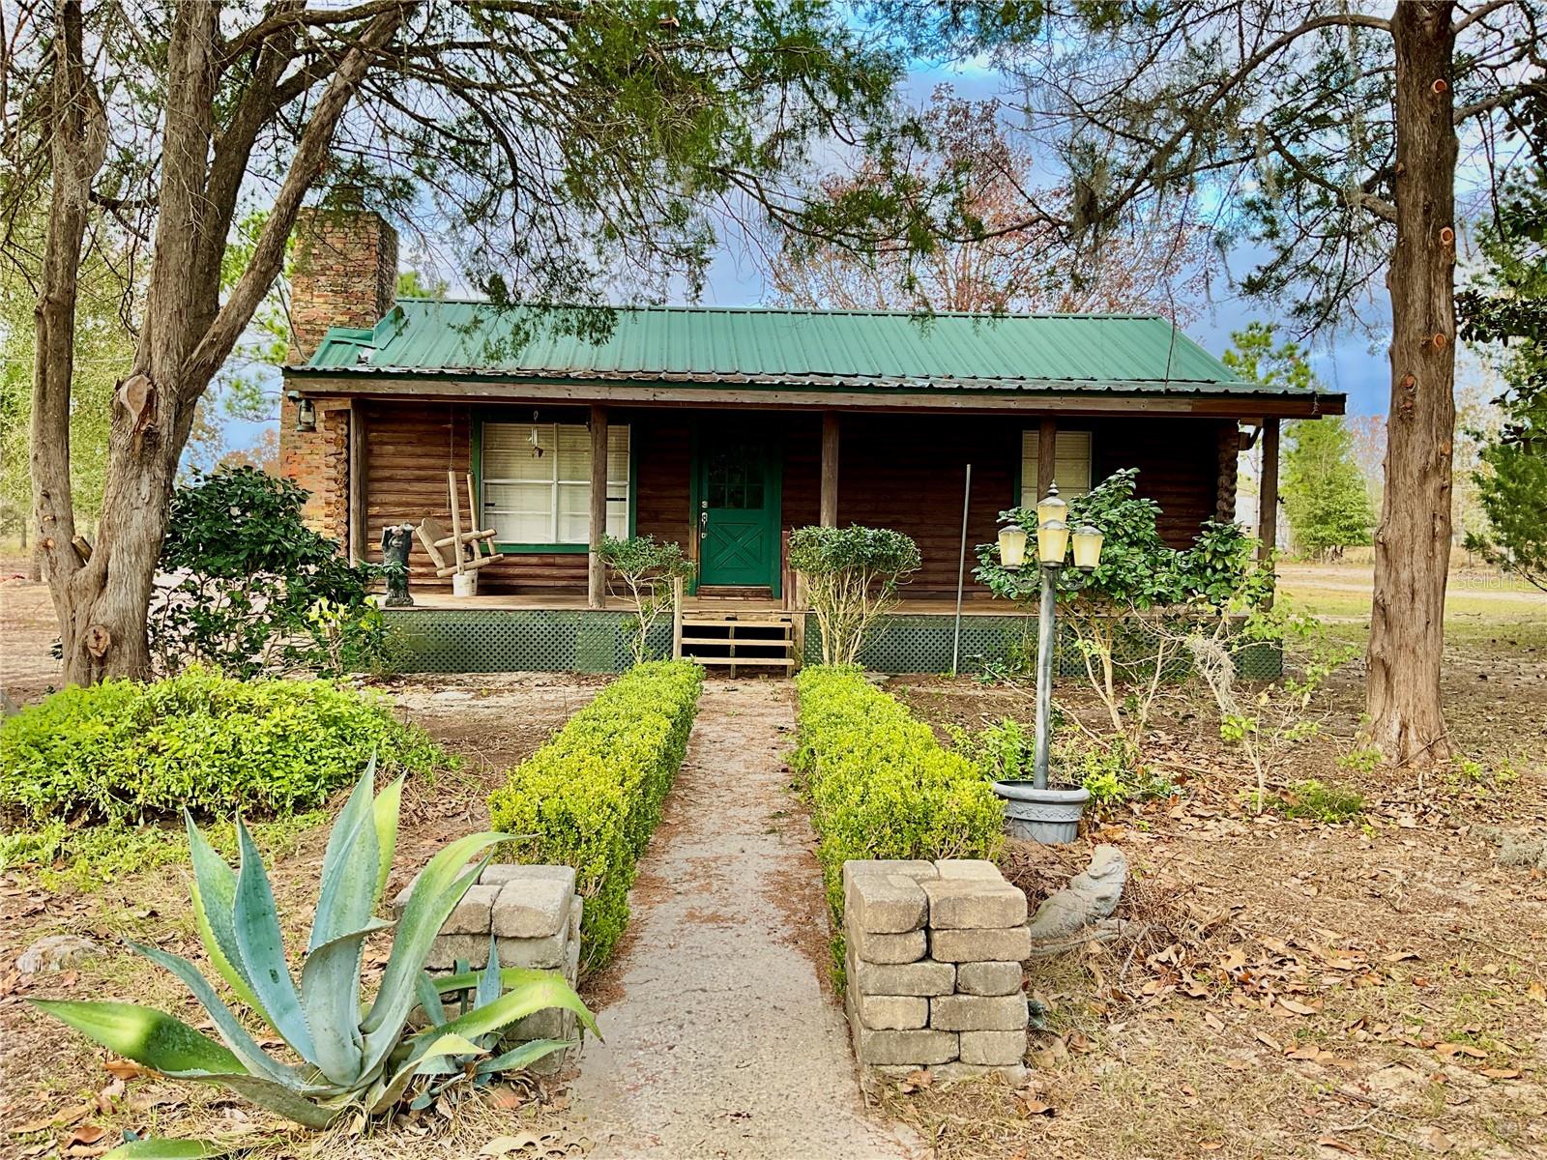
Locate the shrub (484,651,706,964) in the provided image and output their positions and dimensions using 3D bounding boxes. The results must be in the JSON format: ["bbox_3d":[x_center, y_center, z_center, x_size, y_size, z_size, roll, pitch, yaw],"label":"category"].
[{"bbox_3d":[-0.886,0.984,7.836,0.570,0.450,6.800,1,2,-1],"label":"shrub"}]

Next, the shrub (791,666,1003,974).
[{"bbox_3d":[0.513,1.008,7.836,0.630,0.450,6.800,1,2,-1],"label":"shrub"}]

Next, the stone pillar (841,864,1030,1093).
[{"bbox_3d":[0.459,1.109,3.717,0.465,0.530,0.355,1,2,-4],"label":"stone pillar"}]

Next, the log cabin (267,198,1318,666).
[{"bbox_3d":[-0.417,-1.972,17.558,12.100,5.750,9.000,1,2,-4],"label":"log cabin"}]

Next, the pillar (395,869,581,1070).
[{"bbox_3d":[-0.808,1.093,3.717,0.470,0.500,0.355,1,2,-2],"label":"pillar"}]

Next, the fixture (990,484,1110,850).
[{"bbox_3d":[1.369,0.394,6.515,0.520,1.790,0.490,1,2,0],"label":"fixture"}]

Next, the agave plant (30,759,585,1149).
[{"bbox_3d":[-1.185,0.915,3.312,1.400,0.870,1.100,1,2,0],"label":"agave plant"}]

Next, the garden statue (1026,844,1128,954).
[{"bbox_3d":[0.991,1.161,4.879,0.540,0.350,0.300,0,2,-30],"label":"garden statue"}]

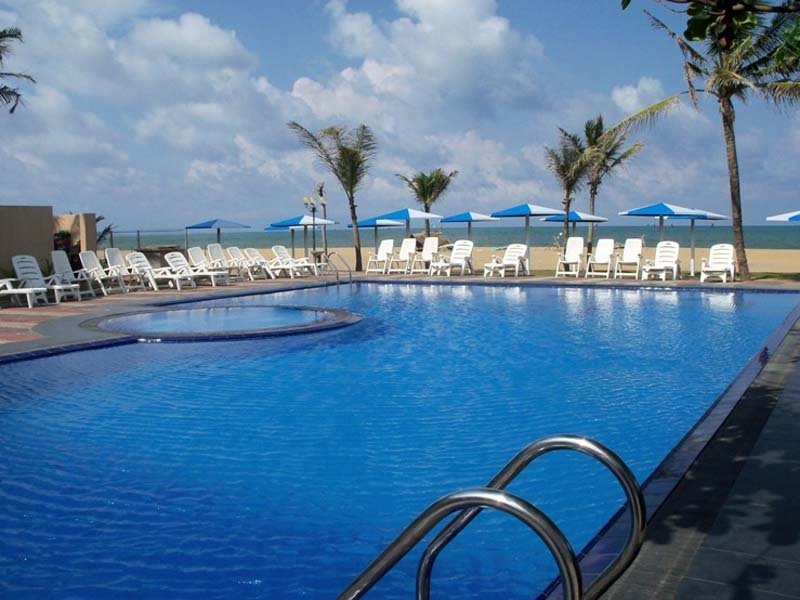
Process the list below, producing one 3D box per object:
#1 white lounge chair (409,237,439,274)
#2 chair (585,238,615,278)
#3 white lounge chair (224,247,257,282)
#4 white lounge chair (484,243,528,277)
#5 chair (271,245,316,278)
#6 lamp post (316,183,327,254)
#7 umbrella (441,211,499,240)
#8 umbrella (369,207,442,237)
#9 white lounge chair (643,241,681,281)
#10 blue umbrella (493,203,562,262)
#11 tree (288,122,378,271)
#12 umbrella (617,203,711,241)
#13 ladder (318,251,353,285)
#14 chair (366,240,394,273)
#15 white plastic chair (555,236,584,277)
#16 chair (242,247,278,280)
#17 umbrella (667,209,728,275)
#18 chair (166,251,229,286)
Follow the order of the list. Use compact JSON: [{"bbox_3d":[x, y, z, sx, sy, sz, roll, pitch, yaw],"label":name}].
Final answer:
[{"bbox_3d":[0.769,-1.358,25.400,0.650,1.100,0.880,2,6,28],"label":"white lounge chair"},{"bbox_3d":[5.622,-1.136,22.538,0.630,1.060,0.900,2,6,28],"label":"chair"},{"bbox_3d":[-4.452,-1.050,23.409,1.050,0.960,0.640,2,6,27],"label":"white lounge chair"},{"bbox_3d":[3.080,-1.143,23.632,0.660,0.890,1.450,3,6,35],"label":"white lounge chair"},{"bbox_3d":[-3.055,-1.212,25.126,1.600,0.900,0.700,2,6,28],"label":"chair"},{"bbox_3d":[-2.910,-2.652,30.148,0.360,3.400,0.360,-1,5,0],"label":"lamp post"},{"bbox_3d":[2.543,-2.104,29.600,2.300,2.230,2.300,2,6,28],"label":"umbrella"},{"bbox_3d":[0.260,-1.920,26.593,2.450,2.150,2.450,-1,5,0],"label":"umbrella"},{"bbox_3d":[6.846,-1.026,21.173,0.660,0.980,1.400,3,6,34],"label":"white lounge chair"},{"bbox_3d":[3.814,-1.810,24.200,2.350,2.150,2.350,-1,5,0],"label":"blue umbrella"},{"bbox_3d":[-2.165,-3.497,27.346,2.950,5.080,2.800,-1,5,0],"label":"tree"},{"bbox_3d":[7.116,-1.571,21.992,2.450,2.130,2.450,-1,5,0],"label":"umbrella"},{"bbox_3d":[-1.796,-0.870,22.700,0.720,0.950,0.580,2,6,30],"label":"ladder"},{"bbox_3d":[-0.585,-1.361,25.610,0.640,1.080,0.820,2,6,31],"label":"chair"},{"bbox_3d":[4.936,-1.226,23.350,0.650,1.120,0.880,2,6,28],"label":"white plastic chair"},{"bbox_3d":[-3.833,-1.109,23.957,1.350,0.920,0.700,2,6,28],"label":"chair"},{"bbox_3d":[9.402,-1.848,26.000,2.350,2.150,2.350,2,6,28],"label":"umbrella"},{"bbox_3d":[-5.281,-0.812,21.203,1.640,0.850,0.700,2,6,28],"label":"chair"}]

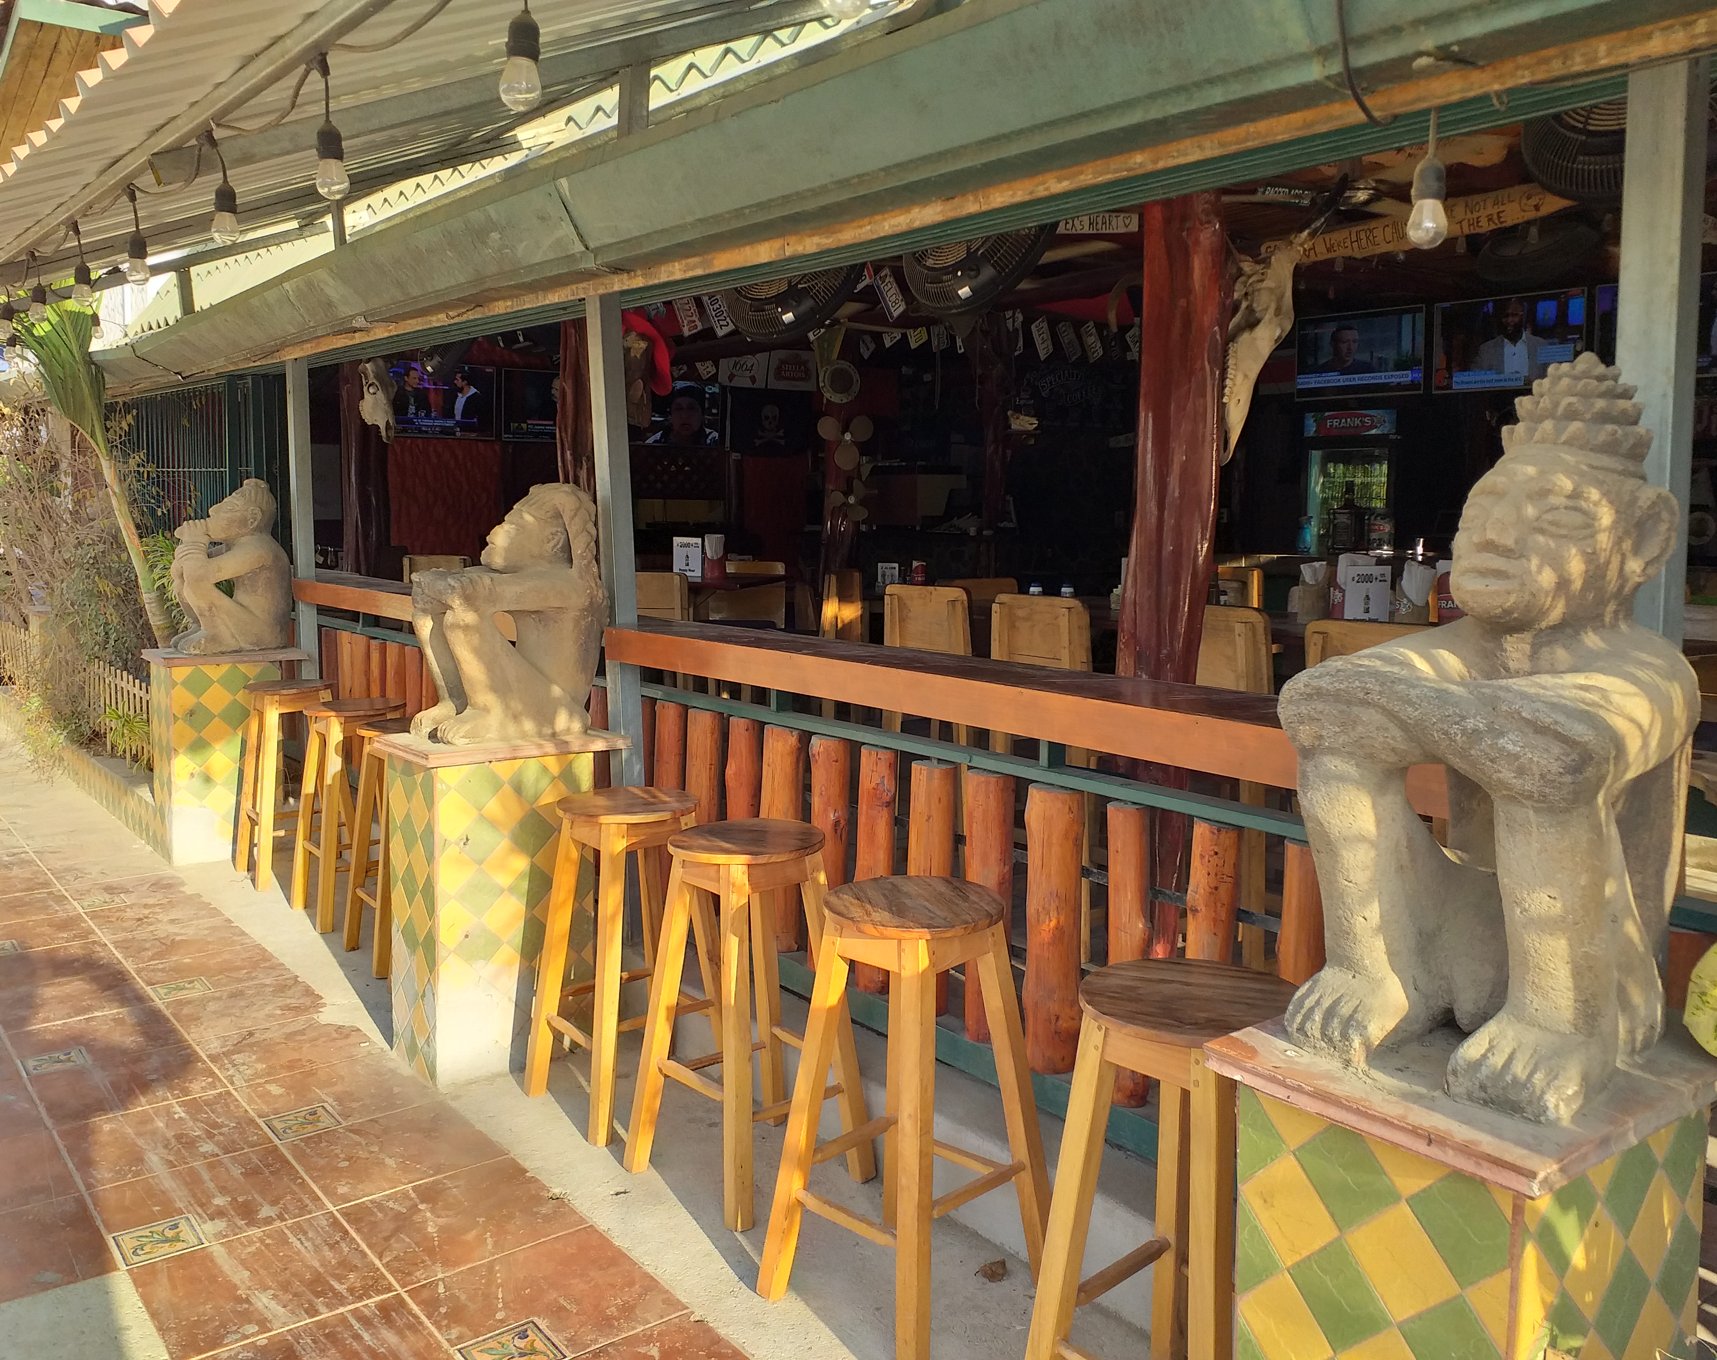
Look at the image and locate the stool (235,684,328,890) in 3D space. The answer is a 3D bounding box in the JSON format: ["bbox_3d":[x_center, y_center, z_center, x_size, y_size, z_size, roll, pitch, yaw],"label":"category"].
[{"bbox_3d":[-2.354,0.422,5.692,0.410,0.803,0.410,-4,8,-39],"label":"stool"}]

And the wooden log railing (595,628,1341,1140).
[{"bbox_3d":[0.205,0.415,2.934,0.283,0.887,2.484,-6,9,-39],"label":"wooden log railing"}]

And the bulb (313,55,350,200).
[{"bbox_3d":[-0.776,-0.812,2.000,0.048,0.214,0.048,-6,9,-39],"label":"bulb"}]

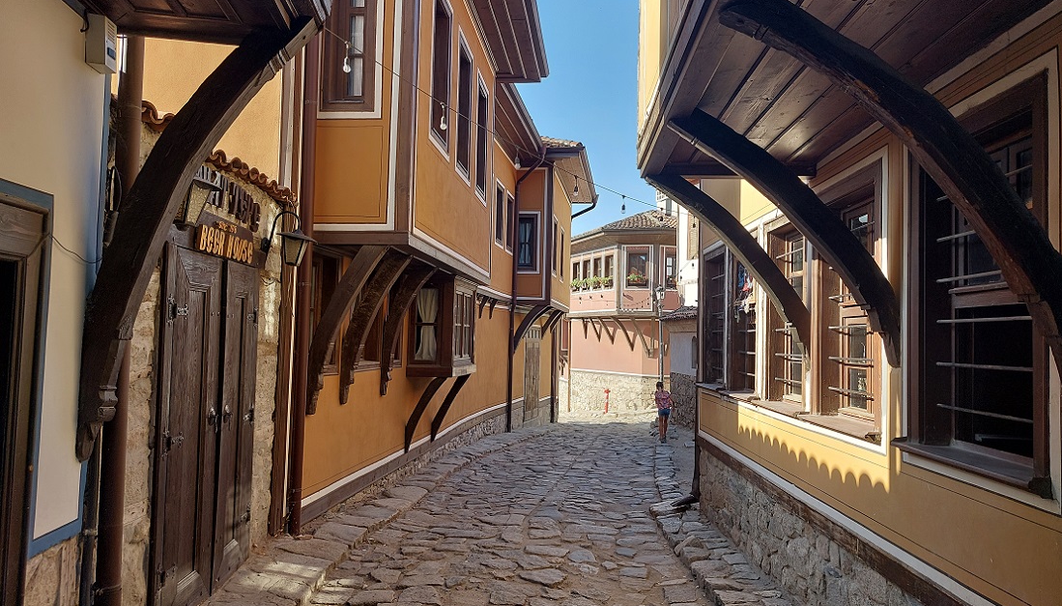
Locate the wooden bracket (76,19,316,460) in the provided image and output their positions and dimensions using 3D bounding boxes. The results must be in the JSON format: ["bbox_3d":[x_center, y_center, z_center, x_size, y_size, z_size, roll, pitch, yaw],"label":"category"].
[{"bbox_3d":[-1.565,-0.315,3.568,1.003,2.119,0.170,2,-3,-2],"label":"wooden bracket"}]

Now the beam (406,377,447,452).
[{"bbox_3d":[-1.258,1.320,8.659,0.470,0.908,0.100,1,-3,7],"label":"beam"}]

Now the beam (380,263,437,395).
[{"bbox_3d":[-1.402,0.308,8.544,0.586,1.535,0.160,1,-3,5],"label":"beam"}]

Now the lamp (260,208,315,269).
[{"bbox_3d":[-1.728,-0.454,5.280,0.385,0.400,0.270,2,-3,-3],"label":"lamp"}]

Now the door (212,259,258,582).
[{"bbox_3d":[-1.887,0.744,4.688,0.070,1.970,0.665,2,-3,-3],"label":"door"}]

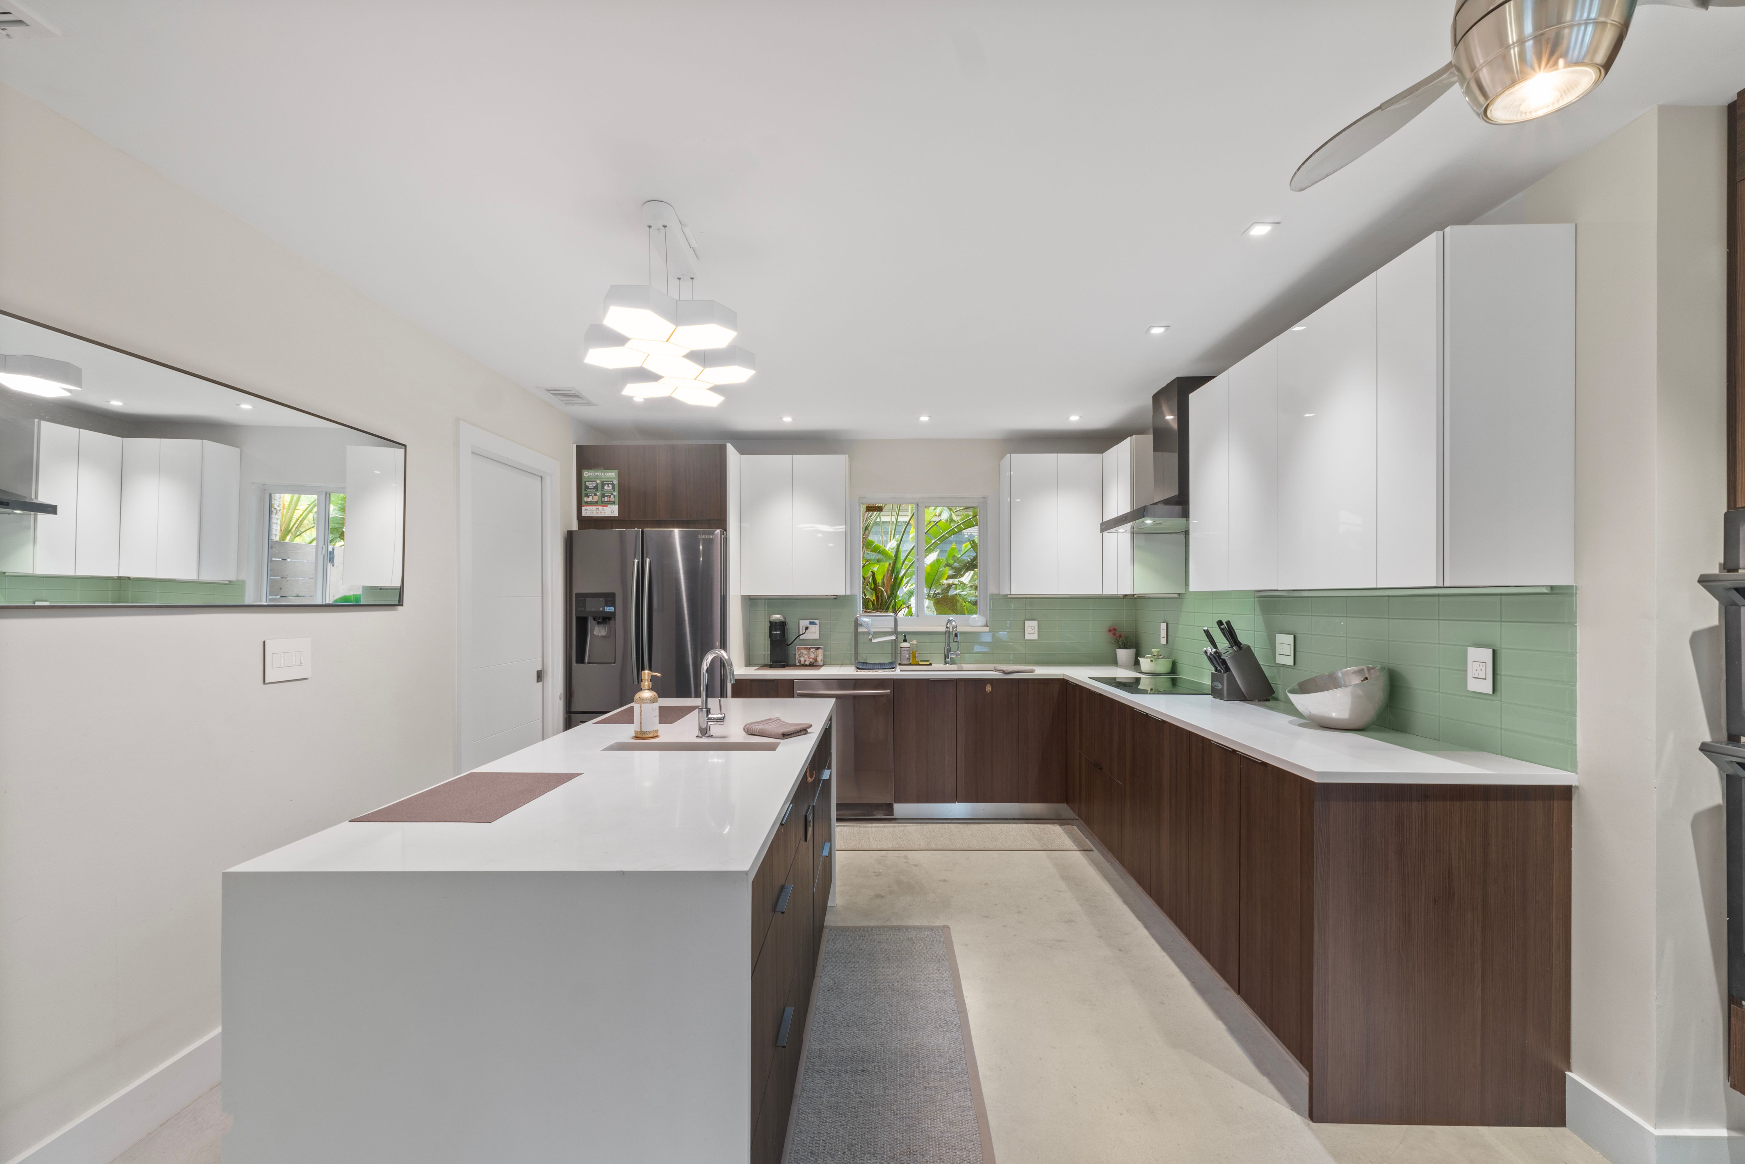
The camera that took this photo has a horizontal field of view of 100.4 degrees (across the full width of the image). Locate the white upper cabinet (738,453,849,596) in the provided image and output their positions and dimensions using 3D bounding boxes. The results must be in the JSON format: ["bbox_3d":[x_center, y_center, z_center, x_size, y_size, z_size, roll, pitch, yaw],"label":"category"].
[{"bbox_3d":[-0.515,-0.364,4.928,0.681,0.922,0.342,0,-1,1],"label":"white upper cabinet"}]

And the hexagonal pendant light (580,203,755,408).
[{"bbox_3d":[-0.613,-0.851,2.220,0.520,0.420,0.920,0,-1,1],"label":"hexagonal pendant light"}]

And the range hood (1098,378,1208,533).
[{"bbox_3d":[1.580,-0.657,3.860,0.515,0.720,0.750,0,-1,1],"label":"range hood"}]

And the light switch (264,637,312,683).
[{"bbox_3d":[-1.848,0.248,2.305,0.012,0.131,0.176,0,-1,1],"label":"light switch"}]

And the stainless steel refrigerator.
[{"bbox_3d":[-1.335,0.587,4.600,0.900,1.780,0.780,0,-1,1],"label":"stainless steel refrigerator"}]

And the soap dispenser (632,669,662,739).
[{"bbox_3d":[-0.734,0.396,2.370,0.094,0.215,0.082,0,-1,1],"label":"soap dispenser"}]

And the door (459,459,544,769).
[{"bbox_3d":[-1.841,0.433,3.680,0.045,2.040,0.760,0,-1,1],"label":"door"}]

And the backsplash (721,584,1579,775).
[{"bbox_3d":[0.469,0.297,3.482,2.693,0.482,3.221,0,-1,1],"label":"backsplash"}]

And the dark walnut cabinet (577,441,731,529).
[{"bbox_3d":[-1.330,-0.563,4.758,0.926,0.526,0.671,0,-1,1],"label":"dark walnut cabinet"}]

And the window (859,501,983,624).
[{"bbox_3d":[0.339,-0.134,5.080,0.860,0.860,0.080,0,-1,1],"label":"window"}]

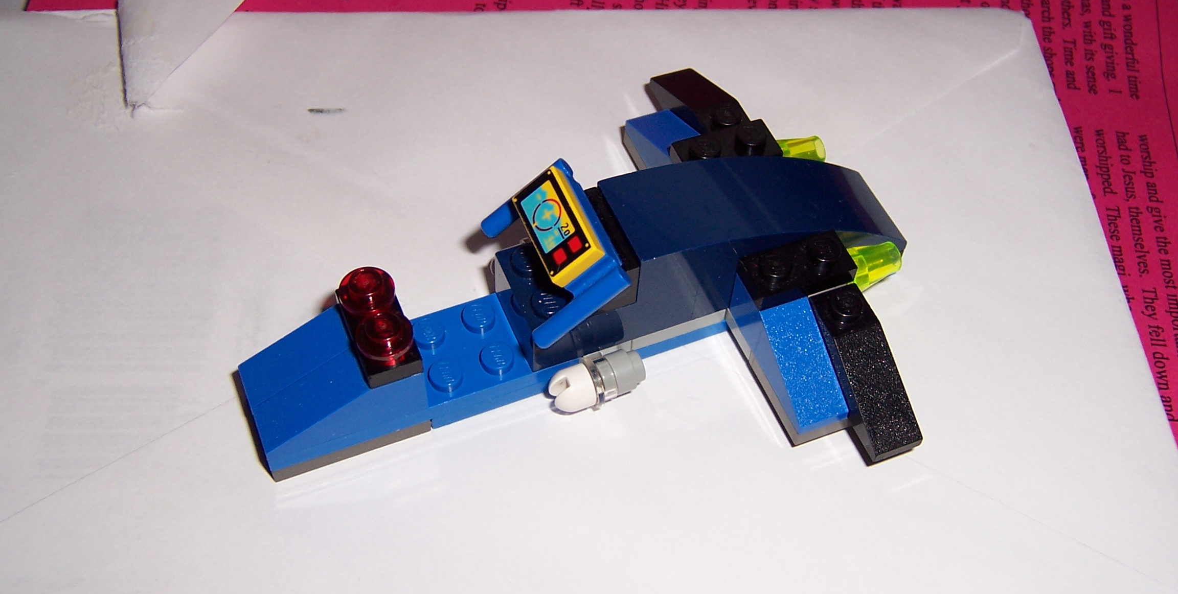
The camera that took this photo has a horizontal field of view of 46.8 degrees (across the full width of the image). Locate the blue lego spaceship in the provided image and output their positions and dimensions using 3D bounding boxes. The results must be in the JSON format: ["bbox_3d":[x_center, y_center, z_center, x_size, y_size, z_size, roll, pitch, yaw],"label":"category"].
[{"bbox_3d":[0.000,-0.003,0.203,0.104,0.029,0.080,-18,56,-15],"label":"blue lego spaceship"}]

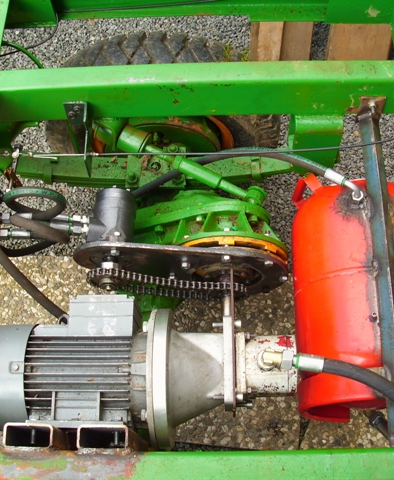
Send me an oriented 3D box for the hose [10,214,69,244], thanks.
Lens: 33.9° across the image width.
[{"bbox_3d":[-0.303,-0.020,1.246,0.125,0.090,0.045,16,69,9],"label":"hose"}]

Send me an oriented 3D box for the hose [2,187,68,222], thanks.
[{"bbox_3d":[-0.321,-0.072,1.285,0.124,0.115,0.045,3,67,4],"label":"hose"}]

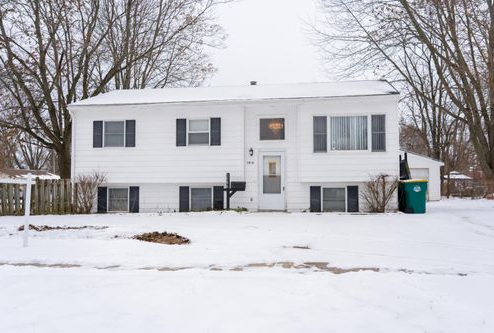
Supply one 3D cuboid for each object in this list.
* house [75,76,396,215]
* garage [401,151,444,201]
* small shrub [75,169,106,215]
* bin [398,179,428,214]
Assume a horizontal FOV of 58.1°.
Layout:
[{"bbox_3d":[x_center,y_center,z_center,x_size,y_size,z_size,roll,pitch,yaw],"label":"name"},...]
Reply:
[{"bbox_3d":[-0.217,-0.874,19.229,11.967,5.319,7.359,0,-2,10],"label":"house"},{"bbox_3d":[10.146,0.687,32.295,6.200,3.350,6.500,0,-2,10],"label":"garage"},{"bbox_3d":[-5.706,0.948,16.200,1.020,1.550,0.920,0,-2,10],"label":"small shrub"},{"bbox_3d":[5.584,1.006,14.900,0.840,1.130,0.680,0,-2,10],"label":"bin"}]

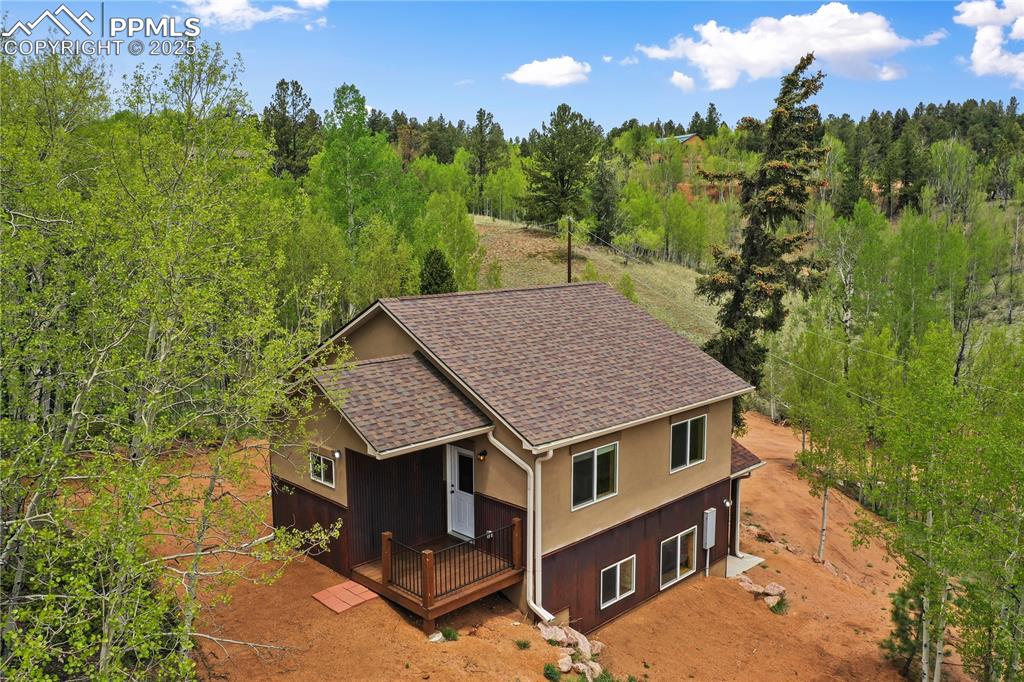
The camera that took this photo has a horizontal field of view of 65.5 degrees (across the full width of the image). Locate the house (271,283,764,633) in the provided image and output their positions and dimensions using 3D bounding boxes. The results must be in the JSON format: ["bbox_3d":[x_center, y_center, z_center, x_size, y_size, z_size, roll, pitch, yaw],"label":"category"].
[{"bbox_3d":[-0.489,2.515,21.582,12.125,7.778,10.243,-8,11,-43],"label":"house"}]

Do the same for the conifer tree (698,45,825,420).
[{"bbox_3d":[9.138,-2.524,29.273,5.000,15.500,5.000,-1,8,0],"label":"conifer tree"}]

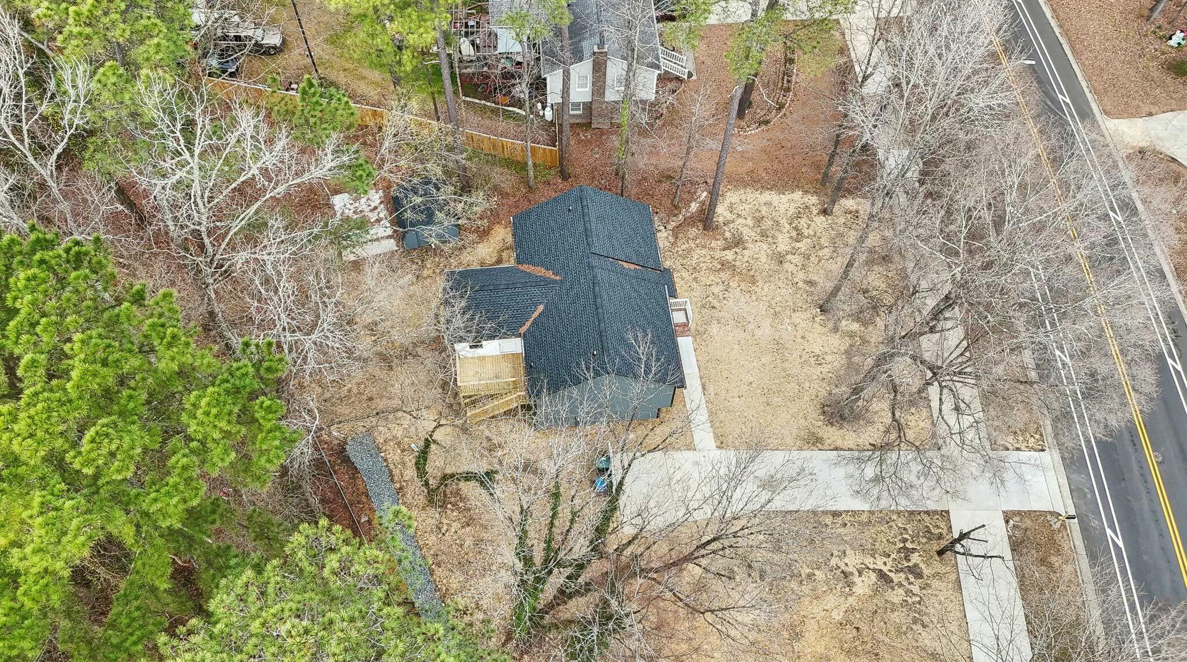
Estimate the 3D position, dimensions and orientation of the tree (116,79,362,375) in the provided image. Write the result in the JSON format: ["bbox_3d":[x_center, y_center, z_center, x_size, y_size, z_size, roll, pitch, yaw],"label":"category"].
[{"bbox_3d":[-20.084,-4.905,47.992,12.300,13.500,14.000,1,60,0],"label":"tree"}]

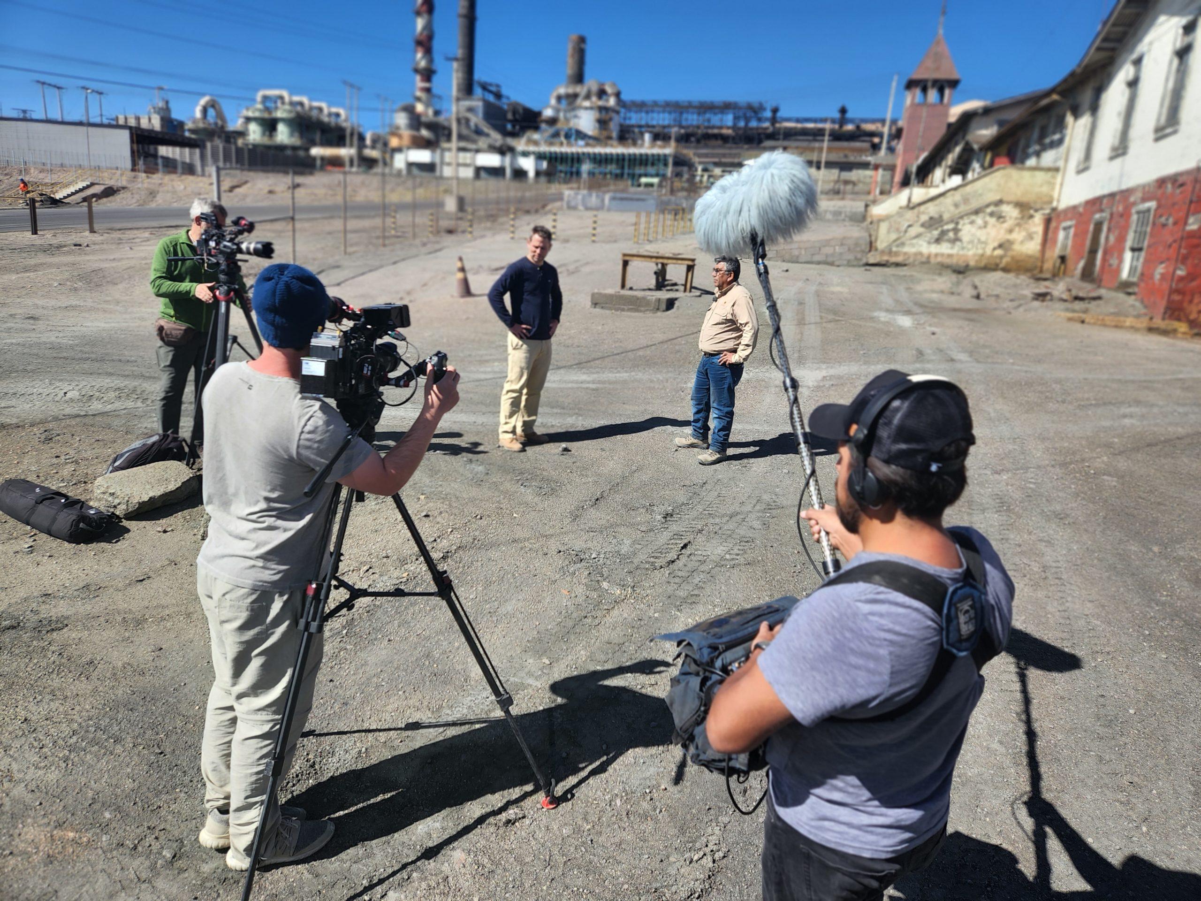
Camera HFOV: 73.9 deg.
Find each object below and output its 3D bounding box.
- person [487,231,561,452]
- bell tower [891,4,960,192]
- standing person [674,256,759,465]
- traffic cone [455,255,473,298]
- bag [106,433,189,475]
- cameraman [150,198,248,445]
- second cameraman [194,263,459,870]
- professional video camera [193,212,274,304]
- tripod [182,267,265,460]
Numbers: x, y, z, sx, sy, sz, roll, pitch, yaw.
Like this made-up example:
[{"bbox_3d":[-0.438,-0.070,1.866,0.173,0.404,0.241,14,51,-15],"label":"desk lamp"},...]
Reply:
[{"bbox_3d":[-0.601,-0.916,6.580,0.630,1.790,0.380,-3,15,-27],"label":"person"},{"bbox_3d":[23.630,-25.062,58.000,4.000,12.400,4.000,7,14,15],"label":"bell tower"},{"bbox_3d":[1.025,-0.809,6.734,0.500,1.690,0.580,-2,15,-22],"label":"standing person"},{"bbox_3d":[-2.788,-3.546,16.300,0.360,0.790,0.360,6,14,10],"label":"traffic cone"},{"bbox_3d":[-3.203,-0.058,5.749,0.560,0.280,0.360,-3,15,-24],"label":"bag"},{"bbox_3d":[-2.948,-0.894,5.933,0.520,1.780,0.600,9,15,21],"label":"cameraman"},{"bbox_3d":[-0.823,0.332,2.430,0.560,1.770,0.720,16,18,41],"label":"second cameraman"},{"bbox_3d":[-2.626,-1.382,5.720,0.600,0.600,0.320,0,14,-15],"label":"professional video camera"},{"bbox_3d":[-2.569,-0.555,5.690,0.850,1.360,0.850,0,14,-15],"label":"tripod"}]

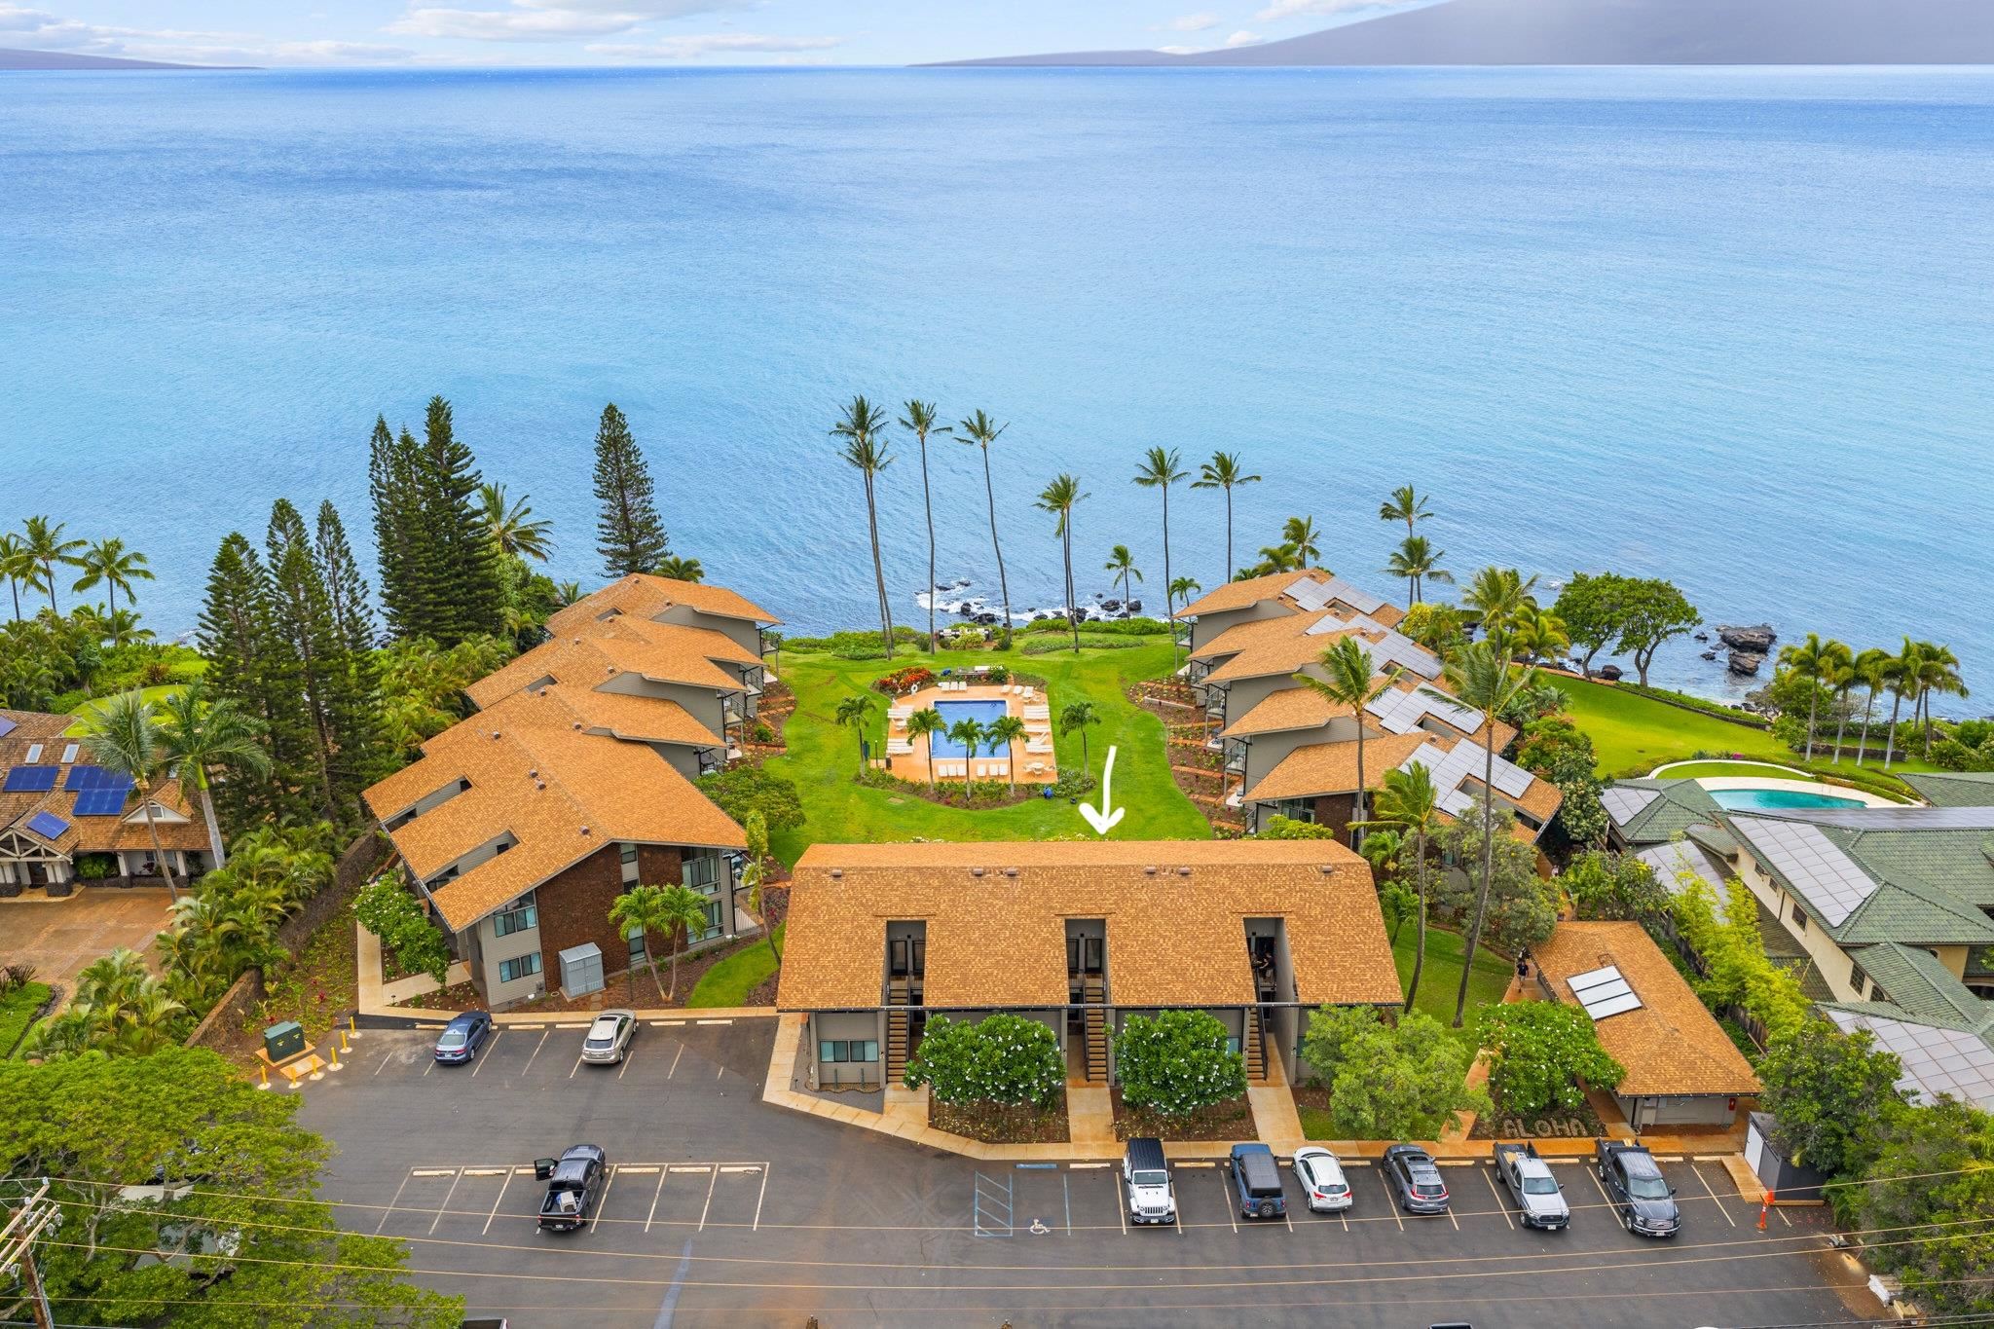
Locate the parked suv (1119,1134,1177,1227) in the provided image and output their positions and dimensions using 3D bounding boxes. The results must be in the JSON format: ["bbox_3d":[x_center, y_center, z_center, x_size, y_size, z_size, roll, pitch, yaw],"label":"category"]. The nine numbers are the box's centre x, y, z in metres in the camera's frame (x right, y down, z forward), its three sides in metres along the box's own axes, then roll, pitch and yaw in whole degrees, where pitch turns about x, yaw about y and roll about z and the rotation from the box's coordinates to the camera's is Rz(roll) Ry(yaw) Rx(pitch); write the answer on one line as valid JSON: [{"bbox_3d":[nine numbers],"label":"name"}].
[{"bbox_3d":[6.784,23.089,69.129,1.880,1.850,4.700,0,18,-1],"label":"parked suv"}]

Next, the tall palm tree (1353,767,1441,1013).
[{"bbox_3d":[21.120,12.541,85.005,5.000,15.931,5.000,0,21,0],"label":"tall palm tree"}]

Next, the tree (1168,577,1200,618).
[{"bbox_3d":[18.786,-5.930,155.868,3.120,6.300,3.120,0,21,0],"label":"tree"}]

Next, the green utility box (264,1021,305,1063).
[{"bbox_3d":[-38.697,20.440,84.302,1.650,1.450,1.100,-18,28,-39],"label":"green utility box"}]

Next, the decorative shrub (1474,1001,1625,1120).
[{"bbox_3d":[28.500,20.341,80.206,7.350,4.800,6.800,0,21,0],"label":"decorative shrub"}]

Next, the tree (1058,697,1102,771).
[{"bbox_3d":[6.438,5.658,120.451,3.130,6.490,3.130,0,21,0],"label":"tree"}]

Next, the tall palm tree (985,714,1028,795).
[{"bbox_3d":[0.775,7.010,118.673,3.337,6.941,3.337,0,21,0],"label":"tall palm tree"}]

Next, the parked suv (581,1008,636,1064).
[{"bbox_3d":[-20.939,20.048,84.196,1.880,1.680,4.700,1,21,4],"label":"parked suv"}]

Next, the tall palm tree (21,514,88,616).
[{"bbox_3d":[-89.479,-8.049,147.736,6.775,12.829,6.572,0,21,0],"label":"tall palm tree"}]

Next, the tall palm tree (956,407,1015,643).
[{"bbox_3d":[-1.080,-13.058,150.413,5.435,23.361,5.435,0,21,0],"label":"tall palm tree"}]

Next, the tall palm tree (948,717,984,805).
[{"bbox_3d":[-2.292,7.003,114.604,2.635,6.960,2.556,0,21,0],"label":"tall palm tree"}]

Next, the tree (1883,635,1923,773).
[{"bbox_3d":[71.020,3.239,122.943,3.210,11.390,3.210,0,21,0],"label":"tree"}]

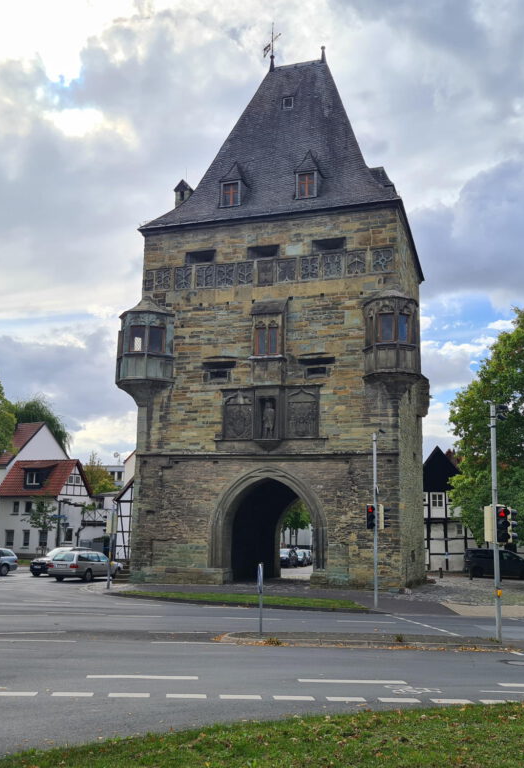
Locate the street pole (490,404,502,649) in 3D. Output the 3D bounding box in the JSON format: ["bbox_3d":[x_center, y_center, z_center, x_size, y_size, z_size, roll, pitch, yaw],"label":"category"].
[{"bbox_3d":[5.048,2.933,16.591,0.130,5.053,0.130,1,-11,0],"label":"street pole"}]

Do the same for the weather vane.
[{"bbox_3d":[0.595,-20.902,47.743,0.350,3.373,1.900,8,-13,-29],"label":"weather vane"}]

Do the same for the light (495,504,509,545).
[{"bbox_3d":[5.111,2.986,16.346,0.280,0.830,0.340,4,-12,-15],"label":"light"}]

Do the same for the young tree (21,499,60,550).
[{"bbox_3d":[-16.465,10.883,57.927,2.690,4.628,2.690,1,-12,0],"label":"young tree"}]

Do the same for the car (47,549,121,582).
[{"bbox_3d":[-8.942,9.303,39.500,1.820,1.500,4.780,-3,-12,19],"label":"car"}]

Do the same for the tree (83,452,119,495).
[{"bbox_3d":[-15.127,10.924,71.107,4.400,9.200,4.400,4,-11,-12],"label":"tree"}]

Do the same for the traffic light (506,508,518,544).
[{"bbox_3d":[5.402,3.069,16.566,0.340,0.800,0.280,1,-11,4],"label":"traffic light"}]

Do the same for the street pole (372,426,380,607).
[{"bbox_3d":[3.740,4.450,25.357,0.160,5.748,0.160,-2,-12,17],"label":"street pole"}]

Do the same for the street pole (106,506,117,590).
[{"bbox_3d":[-6.149,6.726,31.624,0.140,3.339,0.140,1,-11,0],"label":"street pole"}]

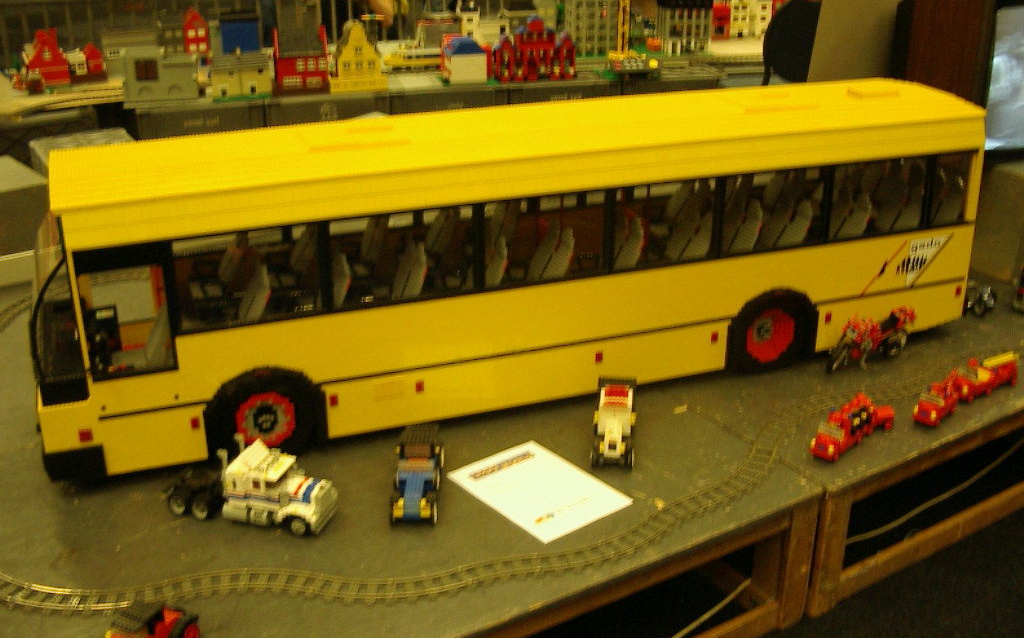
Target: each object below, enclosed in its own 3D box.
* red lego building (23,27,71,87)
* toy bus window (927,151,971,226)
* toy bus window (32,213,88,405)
[{"bbox_3d":[-1.542,-0.864,3.701,0.128,0.175,0.130,-13,25,-27],"label":"red lego building"},{"bbox_3d":[0.984,-0.294,2.540,0.120,0.174,0.020,-9,24,-18],"label":"toy bus window"},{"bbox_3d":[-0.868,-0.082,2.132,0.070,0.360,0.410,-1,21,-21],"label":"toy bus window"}]

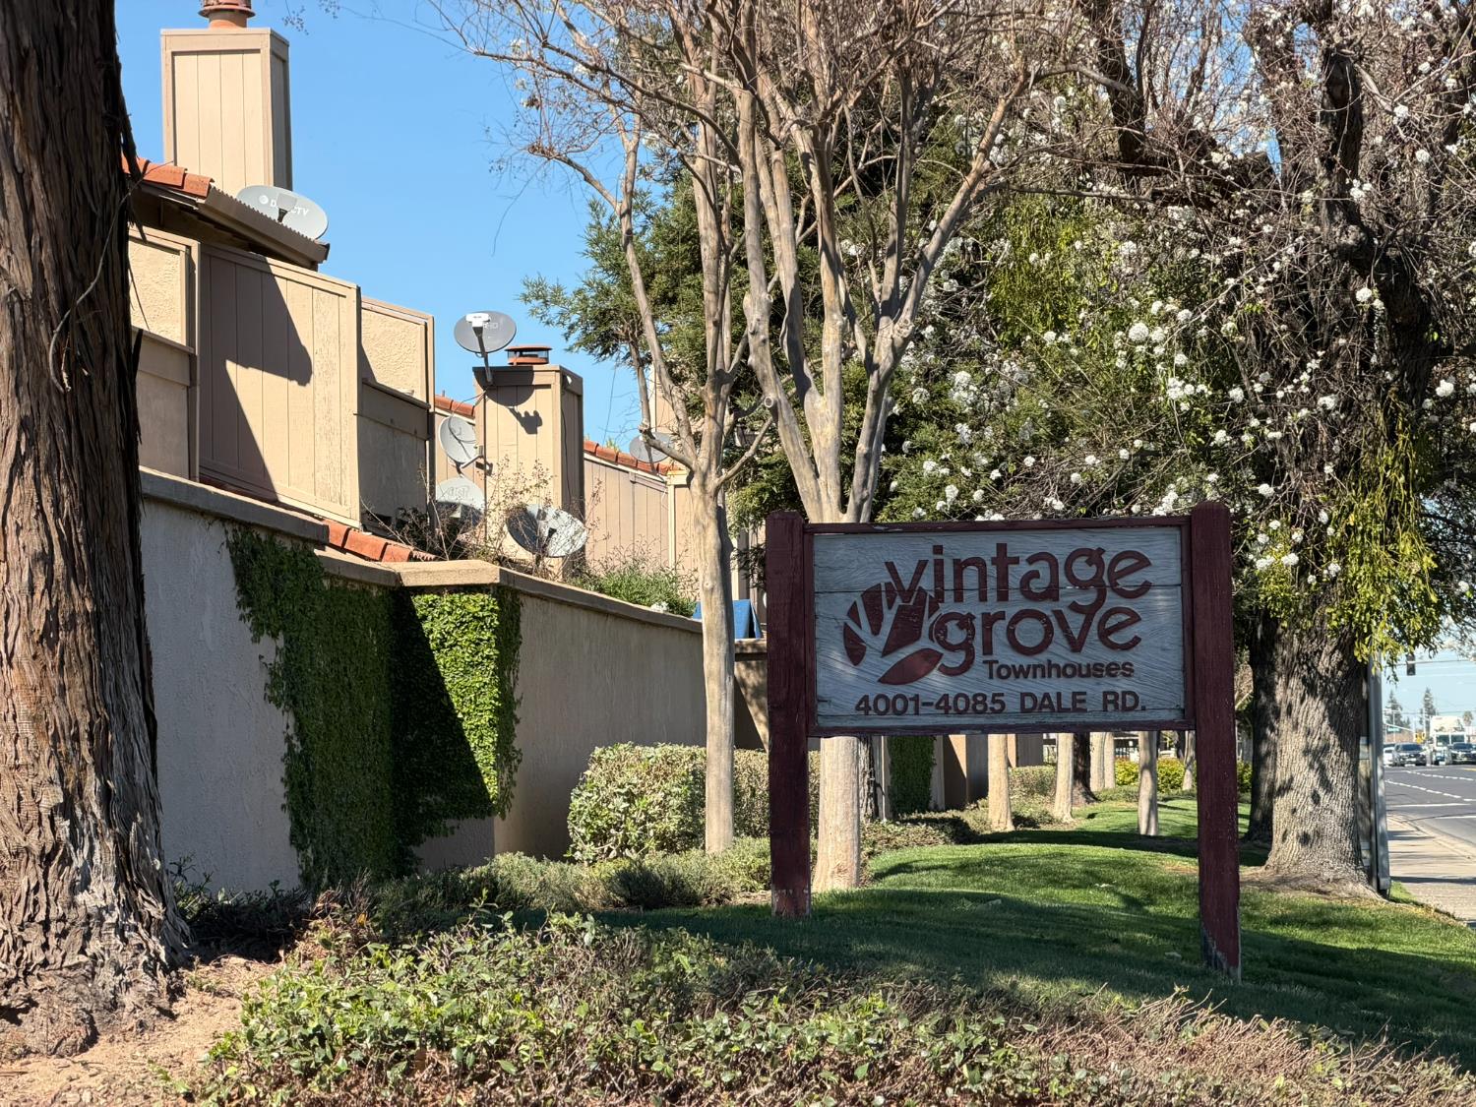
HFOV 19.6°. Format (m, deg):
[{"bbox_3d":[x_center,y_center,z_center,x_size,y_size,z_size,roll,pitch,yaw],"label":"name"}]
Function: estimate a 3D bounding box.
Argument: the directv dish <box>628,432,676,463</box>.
[{"bbox_3d":[-1.073,-1.336,54.000,0.620,0.460,0.400,-2,-3,11],"label":"directv dish"}]

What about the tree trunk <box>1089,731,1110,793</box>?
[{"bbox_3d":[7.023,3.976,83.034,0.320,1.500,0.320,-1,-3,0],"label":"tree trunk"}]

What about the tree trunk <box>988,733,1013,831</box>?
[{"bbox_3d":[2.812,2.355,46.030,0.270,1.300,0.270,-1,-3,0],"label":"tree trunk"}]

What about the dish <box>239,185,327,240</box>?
[{"bbox_3d":[-3.734,-2.797,35.000,0.800,0.550,0.450,0,-3,-17],"label":"dish"}]

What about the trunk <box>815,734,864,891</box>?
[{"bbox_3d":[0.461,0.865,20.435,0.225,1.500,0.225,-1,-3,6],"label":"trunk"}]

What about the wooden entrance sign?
[{"bbox_3d":[1.076,0.772,17.300,1.890,1.910,0.155,-1,-3,6],"label":"wooden entrance sign"}]

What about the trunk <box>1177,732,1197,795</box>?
[{"bbox_3d":[10.938,5.018,104.040,0.330,1.750,0.330,-1,-3,0],"label":"trunk"}]

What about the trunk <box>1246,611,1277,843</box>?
[{"bbox_3d":[5.743,1.830,46.060,0.550,2.600,0.550,-1,-3,6],"label":"trunk"}]

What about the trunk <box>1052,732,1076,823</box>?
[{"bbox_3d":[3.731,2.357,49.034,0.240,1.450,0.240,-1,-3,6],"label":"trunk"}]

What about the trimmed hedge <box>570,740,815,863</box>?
[{"bbox_3d":[-0.197,1.870,33.194,0.950,0.870,12.000,-1,-3,5],"label":"trimmed hedge"}]

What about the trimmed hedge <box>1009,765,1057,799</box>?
[{"bbox_3d":[5.053,3.875,72.000,1.150,0.620,1.100,-1,-3,6],"label":"trimmed hedge"}]

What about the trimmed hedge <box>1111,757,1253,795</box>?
[{"bbox_3d":[12.147,6.057,116.023,4.200,1.050,1.200,-1,-3,0],"label":"trimmed hedge"}]

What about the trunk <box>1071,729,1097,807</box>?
[{"bbox_3d":[6.141,3.712,76.037,0.420,1.600,0.420,-1,-3,0],"label":"trunk"}]

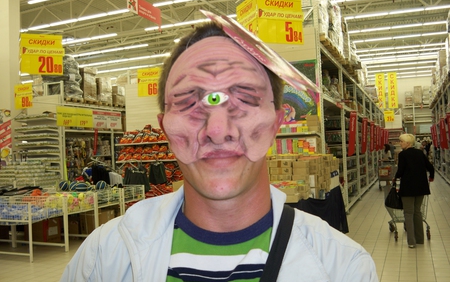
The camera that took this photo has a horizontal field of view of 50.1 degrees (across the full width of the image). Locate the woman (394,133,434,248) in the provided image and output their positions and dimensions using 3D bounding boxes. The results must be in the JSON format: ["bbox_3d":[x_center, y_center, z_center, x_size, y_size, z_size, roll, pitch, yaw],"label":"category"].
[{"bbox_3d":[2.846,0.727,7.211,0.550,1.660,0.420,-2,-1,9],"label":"woman"}]

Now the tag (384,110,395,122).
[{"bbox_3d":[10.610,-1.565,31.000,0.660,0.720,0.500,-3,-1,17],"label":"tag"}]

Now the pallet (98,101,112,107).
[{"bbox_3d":[-5.102,-1.411,18.836,1.100,0.145,0.820,-3,-1,21],"label":"pallet"}]

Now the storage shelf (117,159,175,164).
[{"bbox_3d":[-2.268,0.632,14.865,2.250,0.060,0.500,-3,-1,21],"label":"storage shelf"}]

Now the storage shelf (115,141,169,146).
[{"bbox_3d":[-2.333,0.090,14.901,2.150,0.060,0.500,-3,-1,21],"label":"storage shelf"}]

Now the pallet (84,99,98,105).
[{"bbox_3d":[-5.417,-1.411,18.013,1.100,0.145,0.820,-3,-1,21],"label":"pallet"}]

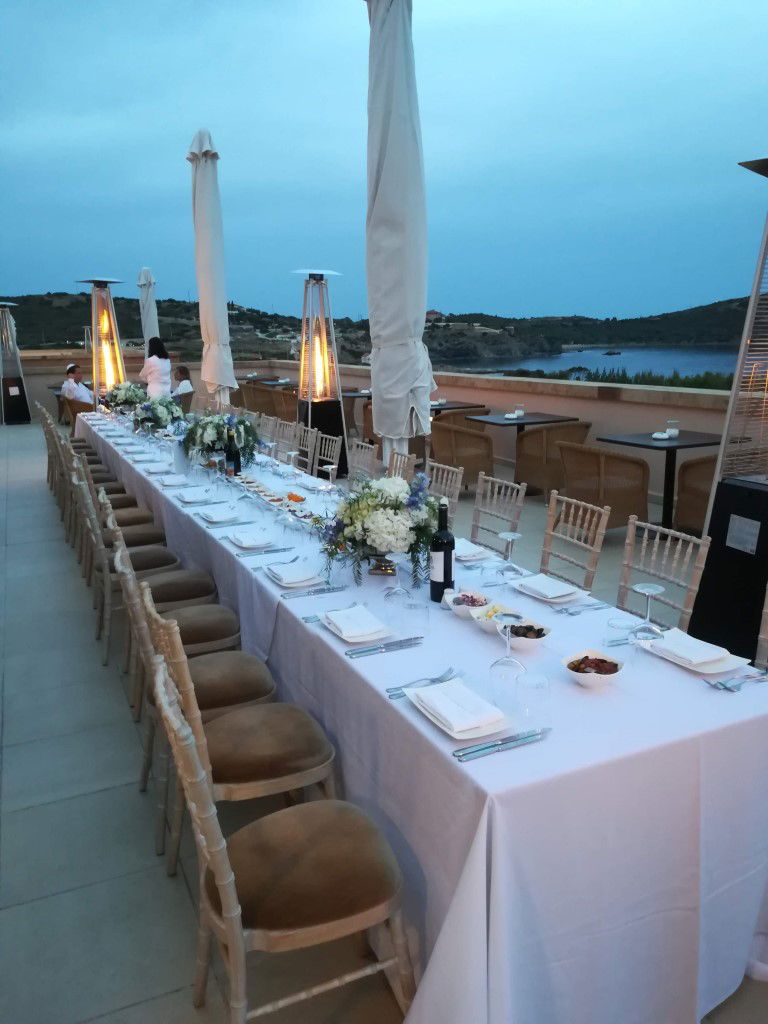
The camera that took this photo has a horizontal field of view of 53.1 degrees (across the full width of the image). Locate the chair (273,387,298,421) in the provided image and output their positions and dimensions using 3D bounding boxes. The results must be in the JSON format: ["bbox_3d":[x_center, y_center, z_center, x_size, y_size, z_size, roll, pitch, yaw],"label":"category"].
[{"bbox_3d":[-1.620,-1.710,13.103,0.680,0.800,0.650,-6,14,-25],"label":"chair"}]

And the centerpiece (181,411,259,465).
[{"bbox_3d":[-1.011,-0.423,4.783,0.440,0.360,0.440,-5,14,-26],"label":"centerpiece"}]

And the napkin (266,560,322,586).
[{"bbox_3d":[-0.302,0.208,2.605,0.128,0.022,0.192,-6,14,-26],"label":"napkin"}]

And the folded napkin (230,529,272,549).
[{"bbox_3d":[-0.529,0.102,3.042,0.125,0.025,0.180,-6,14,-25],"label":"folded napkin"}]

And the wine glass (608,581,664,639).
[{"bbox_3d":[0.627,0.282,1.839,0.085,0.200,0.085,-6,14,-25],"label":"wine glass"}]

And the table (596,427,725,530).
[{"bbox_3d":[2.311,-0.223,6.250,0.820,0.750,0.820,-6,14,-25],"label":"table"}]

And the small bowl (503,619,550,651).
[{"bbox_3d":[0.381,0.333,2.056,0.125,0.062,0.125,-5,14,-26],"label":"small bowl"}]

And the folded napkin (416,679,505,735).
[{"bbox_3d":[0.152,0.407,1.601,0.127,0.022,0.195,-6,14,-25],"label":"folded napkin"}]

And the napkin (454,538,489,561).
[{"bbox_3d":[0.301,0.145,2.978,0.145,0.018,0.195,-5,14,-26],"label":"napkin"}]

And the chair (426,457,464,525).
[{"bbox_3d":[0.118,0.203,4.075,0.440,0.910,0.400,-6,14,-25],"label":"chair"}]

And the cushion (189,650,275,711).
[{"bbox_3d":[-0.572,0.559,2.569,0.370,0.055,0.370,-5,14,-26],"label":"cushion"}]

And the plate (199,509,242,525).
[{"bbox_3d":[-0.750,0.024,3.524,0.150,0.023,0.240,-5,14,-26],"label":"plate"}]

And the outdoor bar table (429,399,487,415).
[{"bbox_3d":[0.682,-0.983,9.889,0.980,0.760,0.820,-6,14,-25],"label":"outdoor bar table"}]

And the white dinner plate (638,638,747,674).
[{"bbox_3d":[0.766,0.350,1.920,0.168,0.028,0.225,-6,14,-25],"label":"white dinner plate"}]

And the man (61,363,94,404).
[{"bbox_3d":[-4.432,-1.573,11.549,0.720,1.270,0.550,-6,14,-25],"label":"man"}]

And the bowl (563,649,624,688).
[{"bbox_3d":[0.503,0.382,1.837,0.125,0.062,0.125,-5,14,-26],"label":"bowl"}]

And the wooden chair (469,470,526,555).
[{"bbox_3d":[0.393,0.303,3.800,0.440,0.920,0.405,-4,13,-22],"label":"wooden chair"}]

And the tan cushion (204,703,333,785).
[{"bbox_3d":[-0.354,0.636,2.120,0.365,0.050,0.375,-6,14,-25],"label":"tan cushion"}]

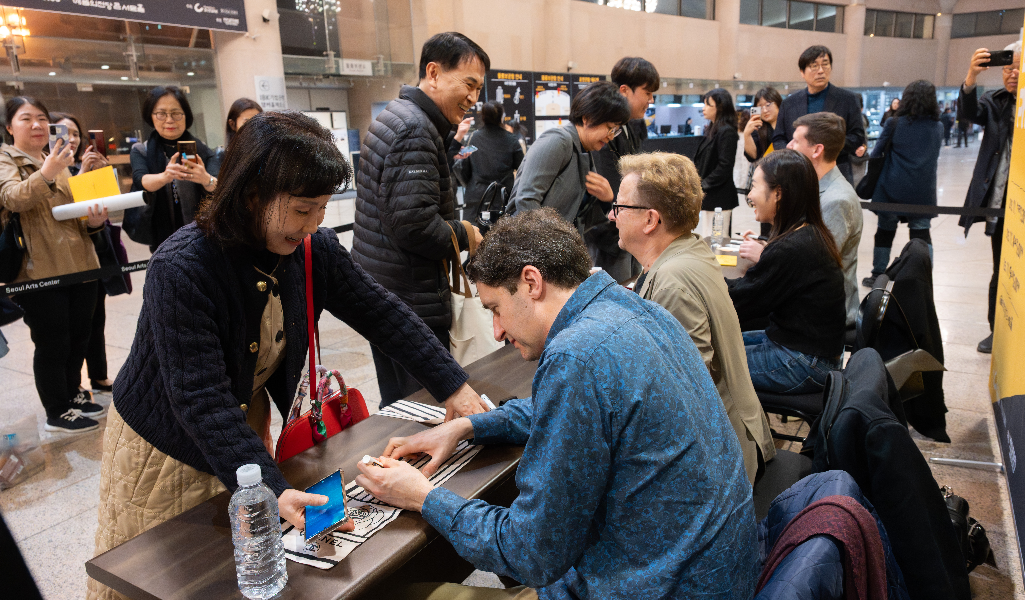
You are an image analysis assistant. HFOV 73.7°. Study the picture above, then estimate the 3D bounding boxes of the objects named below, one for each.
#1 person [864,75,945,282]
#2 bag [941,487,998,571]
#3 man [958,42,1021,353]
[{"bbox_3d":[3.213,-0.947,5.579,0.540,1.616,0.360,2,14,17],"label":"person"},{"bbox_3d":[1.358,0.676,2.058,0.180,0.270,0.300,6,16,30],"label":"bag"},{"bbox_3d":[2.834,-0.554,3.848,0.580,1.700,0.450,9,18,38],"label":"man"}]

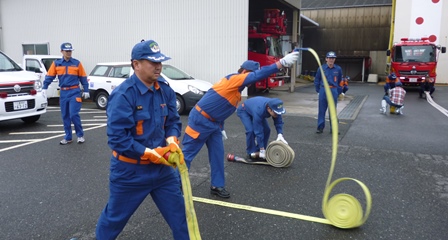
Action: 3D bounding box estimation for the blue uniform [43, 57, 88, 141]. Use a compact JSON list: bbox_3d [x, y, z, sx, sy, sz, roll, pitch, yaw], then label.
[{"bbox_3d":[-2.872,-0.405,6.580,0.800,1.460,0.360,-1,9,-8],"label":"blue uniform"}]

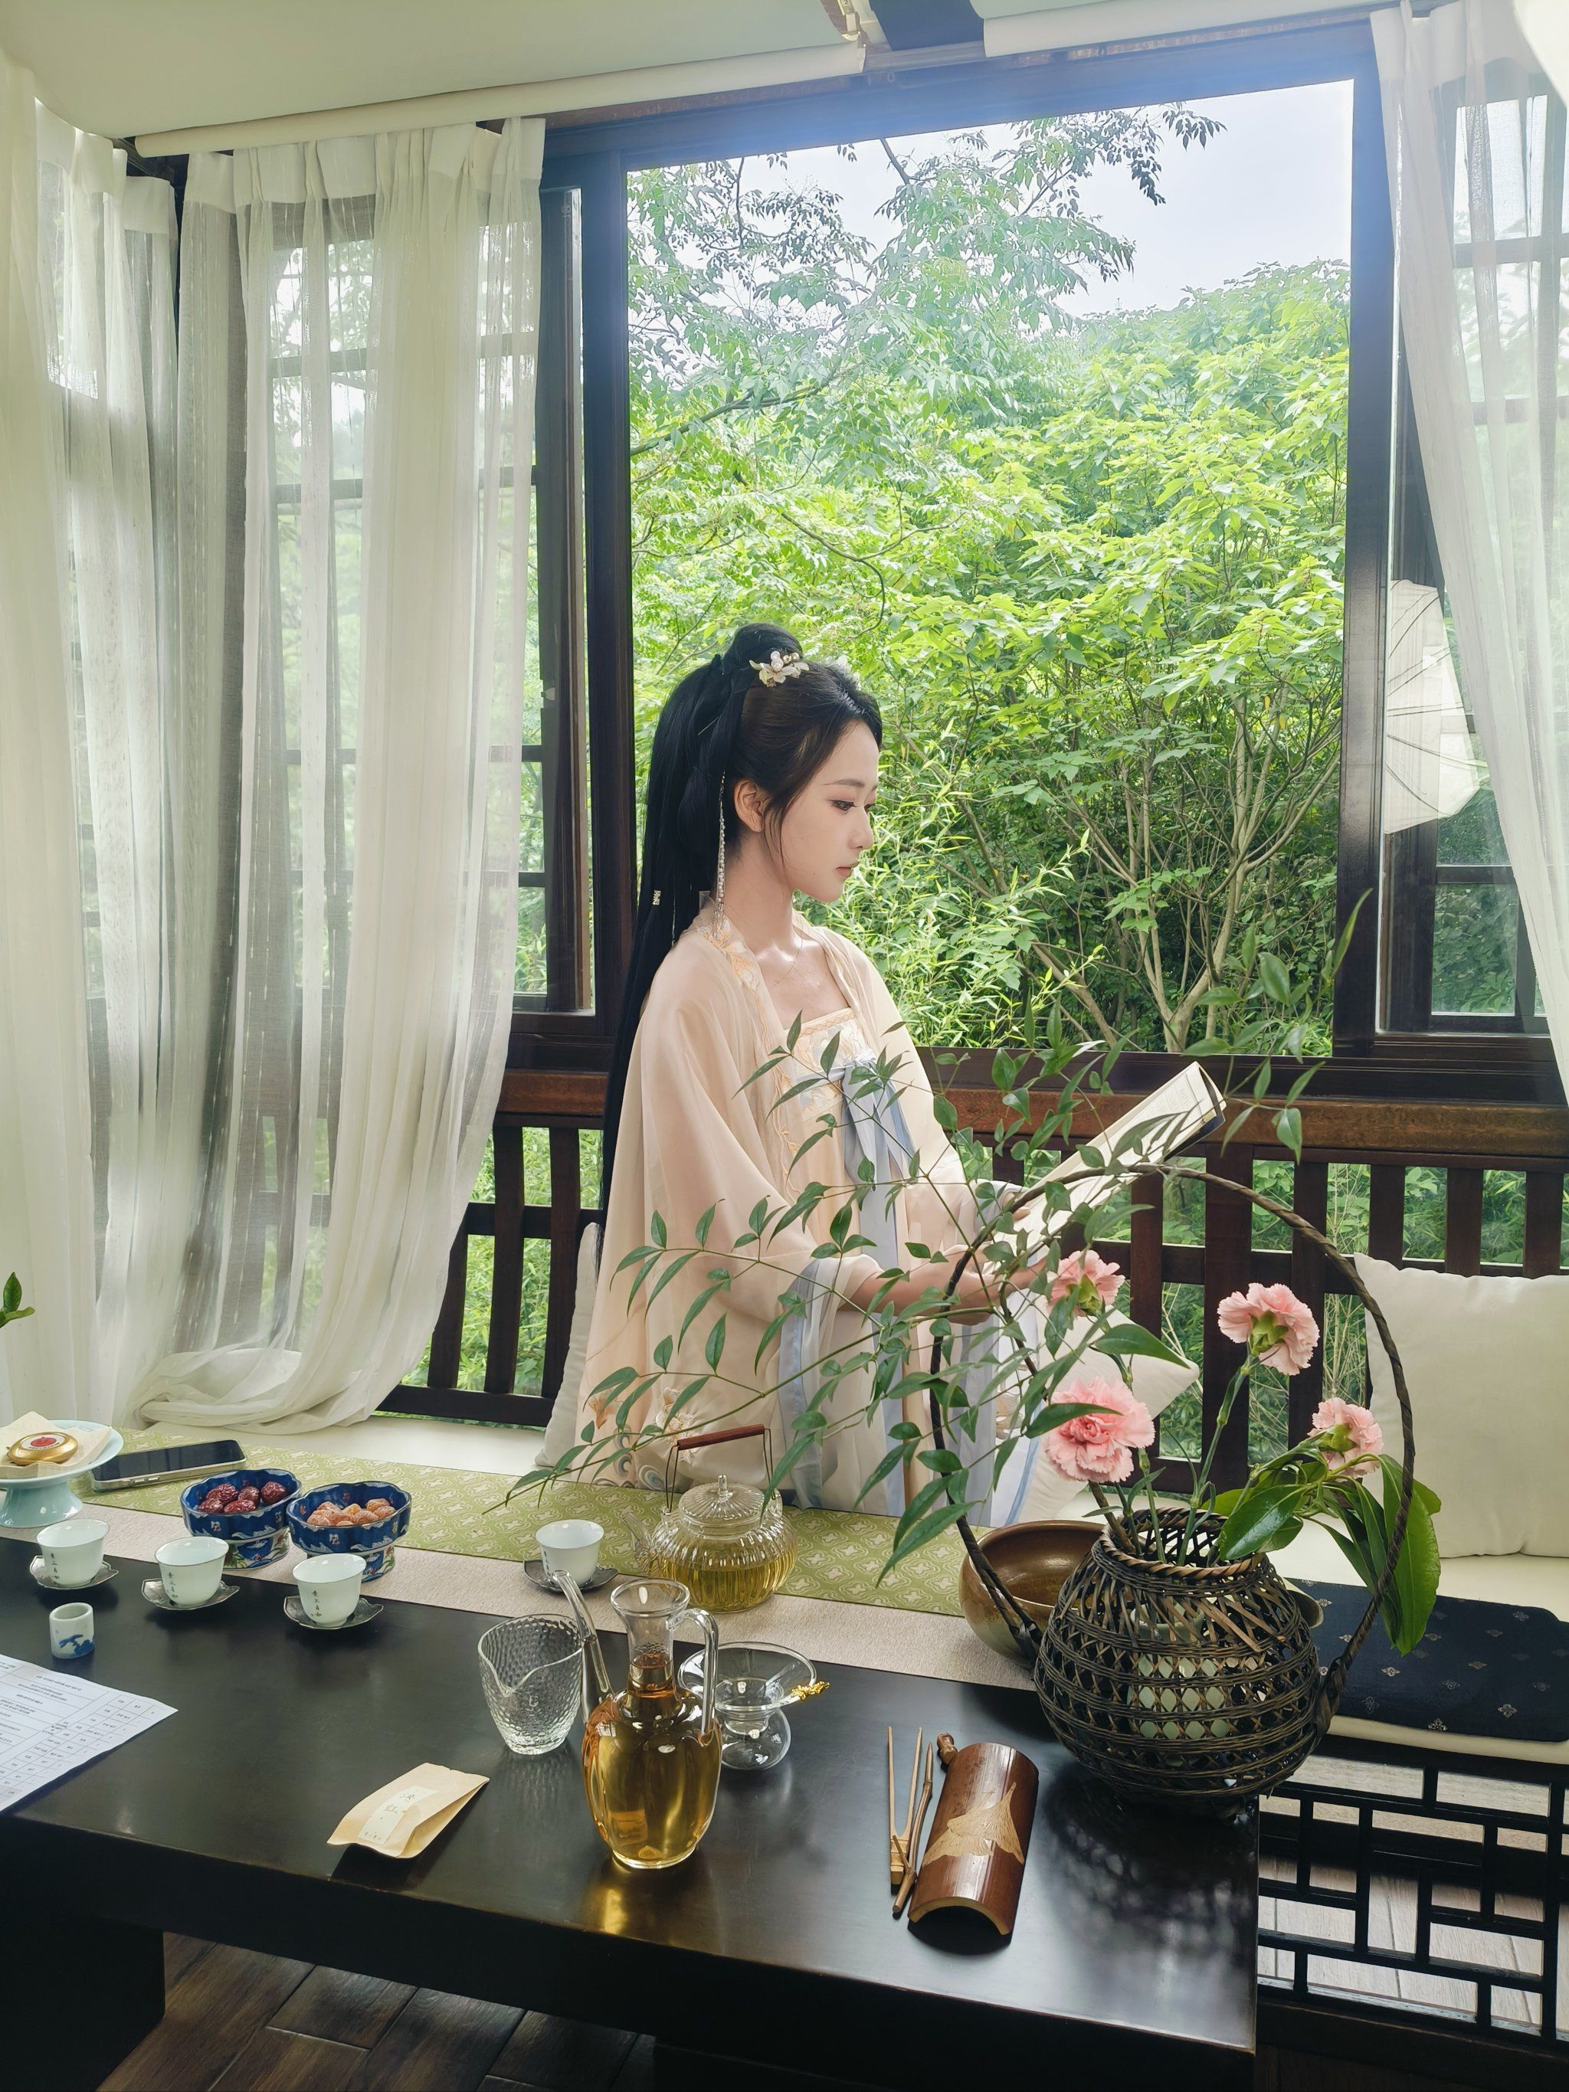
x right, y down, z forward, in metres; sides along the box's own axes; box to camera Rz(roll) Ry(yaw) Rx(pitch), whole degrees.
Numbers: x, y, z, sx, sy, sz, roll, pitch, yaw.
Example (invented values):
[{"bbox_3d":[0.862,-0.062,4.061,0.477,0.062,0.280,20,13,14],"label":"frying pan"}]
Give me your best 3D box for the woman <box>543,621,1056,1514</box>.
[{"bbox_3d":[0.005,0.055,1.700,0.580,1.020,0.460,3,5,33],"label":"woman"}]

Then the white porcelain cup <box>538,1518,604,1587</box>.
[{"bbox_3d":[-0.188,0.450,1.387,0.059,0.043,0.059,0,4,0],"label":"white porcelain cup"}]

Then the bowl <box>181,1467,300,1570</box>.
[{"bbox_3d":[-0.501,0.441,1.455,0.107,0.062,0.107,0,4,0],"label":"bowl"}]

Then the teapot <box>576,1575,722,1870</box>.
[{"bbox_3d":[-0.093,0.426,0.997,0.113,0.163,0.088,2,5,30],"label":"teapot"}]

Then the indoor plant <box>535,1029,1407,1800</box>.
[{"bbox_3d":[0.140,0.242,1.100,0.600,0.520,0.370,1,4,17],"label":"indoor plant"}]

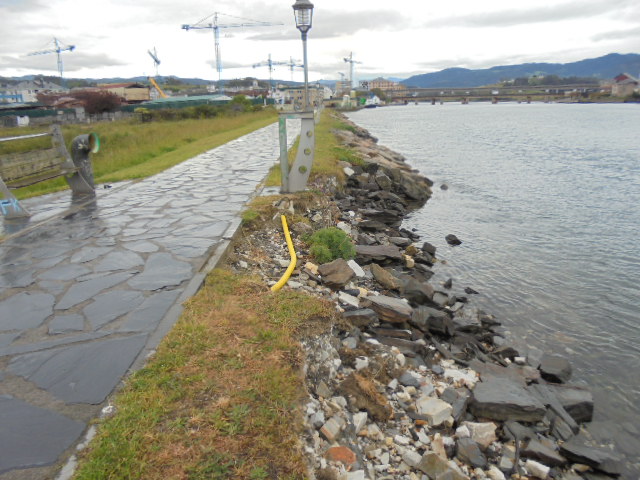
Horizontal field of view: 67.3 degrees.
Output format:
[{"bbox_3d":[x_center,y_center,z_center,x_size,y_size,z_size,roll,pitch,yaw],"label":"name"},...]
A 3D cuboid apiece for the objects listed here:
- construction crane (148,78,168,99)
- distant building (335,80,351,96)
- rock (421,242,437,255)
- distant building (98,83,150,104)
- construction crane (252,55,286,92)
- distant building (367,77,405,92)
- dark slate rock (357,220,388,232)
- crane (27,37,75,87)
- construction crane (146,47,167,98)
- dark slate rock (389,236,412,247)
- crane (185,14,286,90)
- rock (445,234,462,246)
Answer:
[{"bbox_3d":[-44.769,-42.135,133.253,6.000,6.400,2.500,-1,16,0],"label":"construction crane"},{"bbox_3d":[18.311,-122.518,396.070,12.500,15.900,13.000,-4,17,-11],"label":"distant building"},{"bbox_3d":[1.926,0.151,8.534,0.270,0.170,0.210,-1,16,0],"label":"rock"},{"bbox_3d":[-74.723,-55.234,183.165,22.400,8.100,9.500,14,22,40],"label":"distant building"},{"bbox_3d":[-35.791,-116.580,348.180,3.000,32.300,39.000,-15,22,-41],"label":"construction crane"},{"bbox_3d":[50.429,-117.448,370.266,27.800,14.700,16.000,-1,16,0],"label":"distant building"},{"bbox_3d":[0.974,-0.247,8.800,0.490,0.150,0.290,-3,17,-8],"label":"dark slate rock"},{"bbox_3d":[-134.680,-84.085,242.250,56.000,31.300,3.000,13,21,38],"label":"crane"},{"bbox_3d":[-60.053,-59.702,177.608,2.500,21.800,47.700,-5,17,-12],"label":"construction crane"},{"bbox_3d":[1.377,0.026,8.220,0.400,0.120,0.230,-1,16,0],"label":"dark slate rock"},{"bbox_3d":[-33.264,-69.902,187.746,37.200,34.900,2.500,-4,16,-9],"label":"crane"},{"bbox_3d":[2.897,0.011,10.433,0.330,0.200,0.250,-6,17,-18],"label":"rock"}]

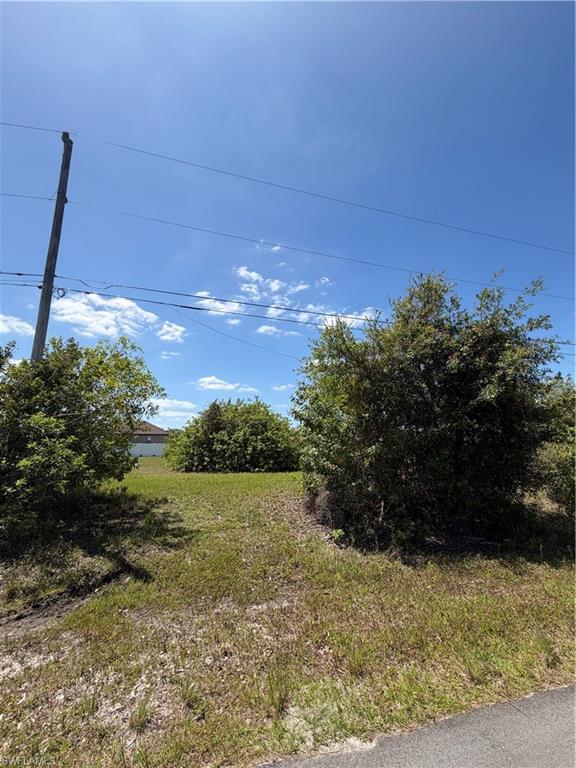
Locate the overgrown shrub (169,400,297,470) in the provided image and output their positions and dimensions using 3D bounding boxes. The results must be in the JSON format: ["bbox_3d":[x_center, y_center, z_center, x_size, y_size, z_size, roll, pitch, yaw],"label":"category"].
[{"bbox_3d":[-3.466,3.324,20.456,9.000,4.500,5.500,2,-11,-9],"label":"overgrown shrub"}]

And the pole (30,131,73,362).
[{"bbox_3d":[-6.306,-2.128,8.067,0.280,10.400,0.280,3,-12,-14],"label":"pole"}]

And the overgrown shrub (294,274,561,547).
[{"bbox_3d":[2.688,0.355,7.067,5.000,5.200,4.400,0,-11,0],"label":"overgrown shrub"}]

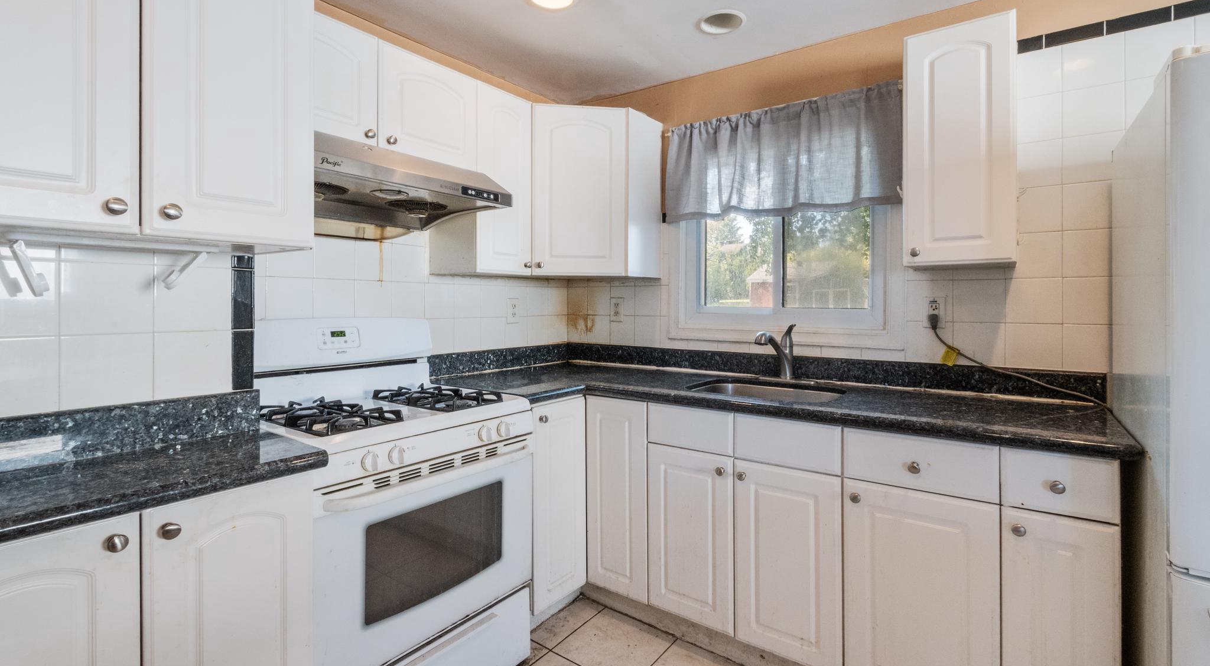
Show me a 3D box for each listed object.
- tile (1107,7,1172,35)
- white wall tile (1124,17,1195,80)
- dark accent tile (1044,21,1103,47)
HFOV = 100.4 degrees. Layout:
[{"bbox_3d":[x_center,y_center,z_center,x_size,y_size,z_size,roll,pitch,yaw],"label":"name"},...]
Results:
[{"bbox_3d":[1.655,-0.966,1.565,0.149,0.048,0.009,2,3,36],"label":"tile"},{"bbox_3d":[1.691,-0.867,1.540,0.152,0.152,0.009,2,3,36],"label":"white wall tile"},{"bbox_3d":[1.549,-0.985,1.666,0.149,0.046,0.010,2,3,35],"label":"dark accent tile"}]

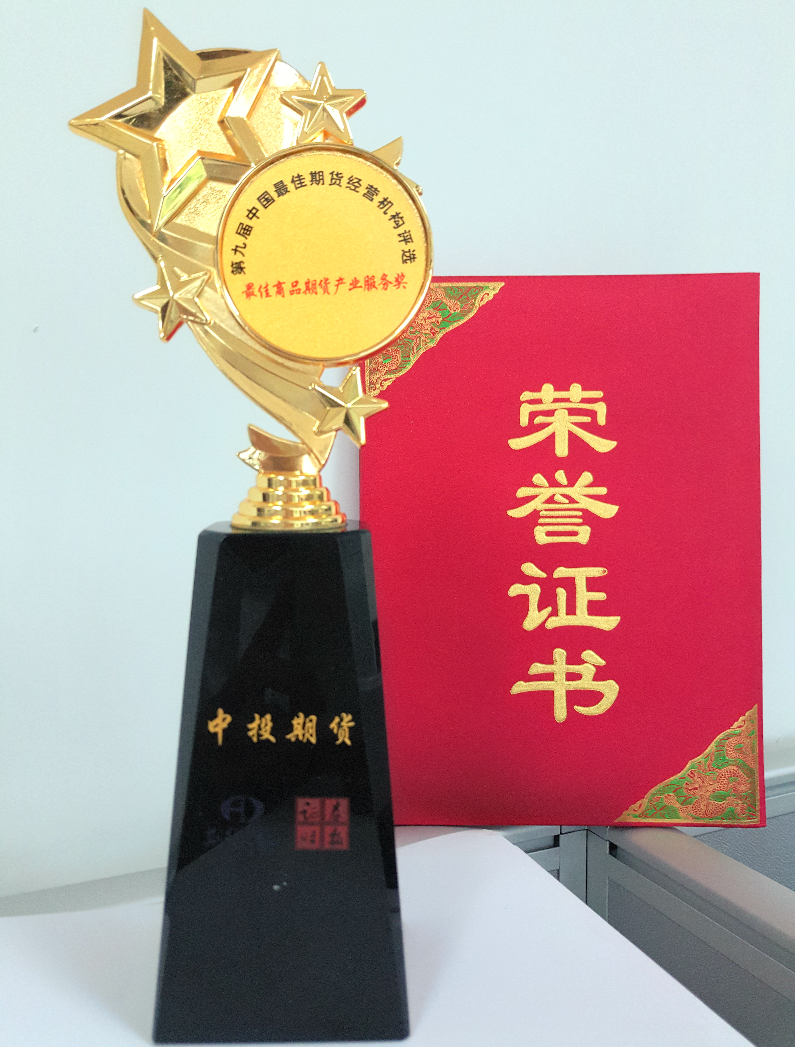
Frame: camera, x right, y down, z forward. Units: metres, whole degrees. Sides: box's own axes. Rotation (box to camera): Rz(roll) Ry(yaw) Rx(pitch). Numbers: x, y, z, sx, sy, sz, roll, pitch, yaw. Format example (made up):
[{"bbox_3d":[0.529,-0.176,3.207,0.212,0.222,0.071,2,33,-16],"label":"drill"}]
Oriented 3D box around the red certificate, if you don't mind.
[{"bbox_3d":[0.086,0.014,0.506,0.211,0.290,0.012,0,-1,1],"label":"red certificate"}]

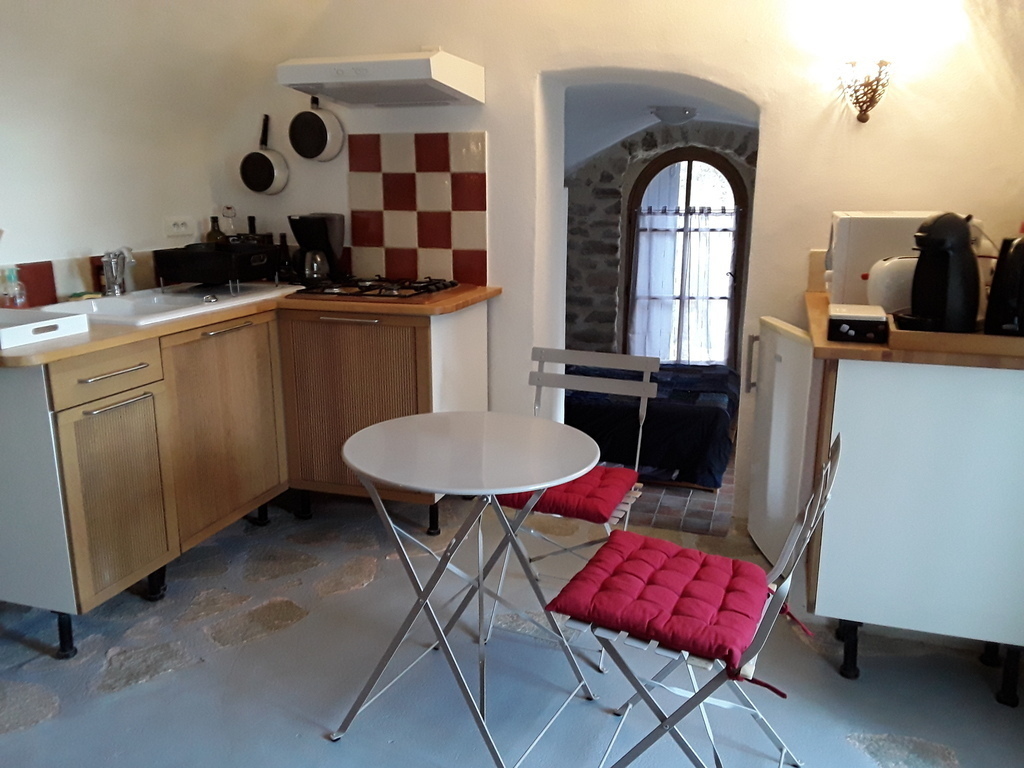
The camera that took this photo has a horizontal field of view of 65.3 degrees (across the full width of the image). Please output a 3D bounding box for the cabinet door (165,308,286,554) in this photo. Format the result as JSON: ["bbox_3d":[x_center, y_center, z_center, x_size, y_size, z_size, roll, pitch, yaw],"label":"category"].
[{"bbox_3d":[-0.960,0.131,2.720,0.022,0.687,0.600,4,14,17],"label":"cabinet door"}]

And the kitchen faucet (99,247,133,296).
[{"bbox_3d":[-1.454,-0.412,2.937,0.150,0.185,0.090,9,16,35],"label":"kitchen faucet"}]

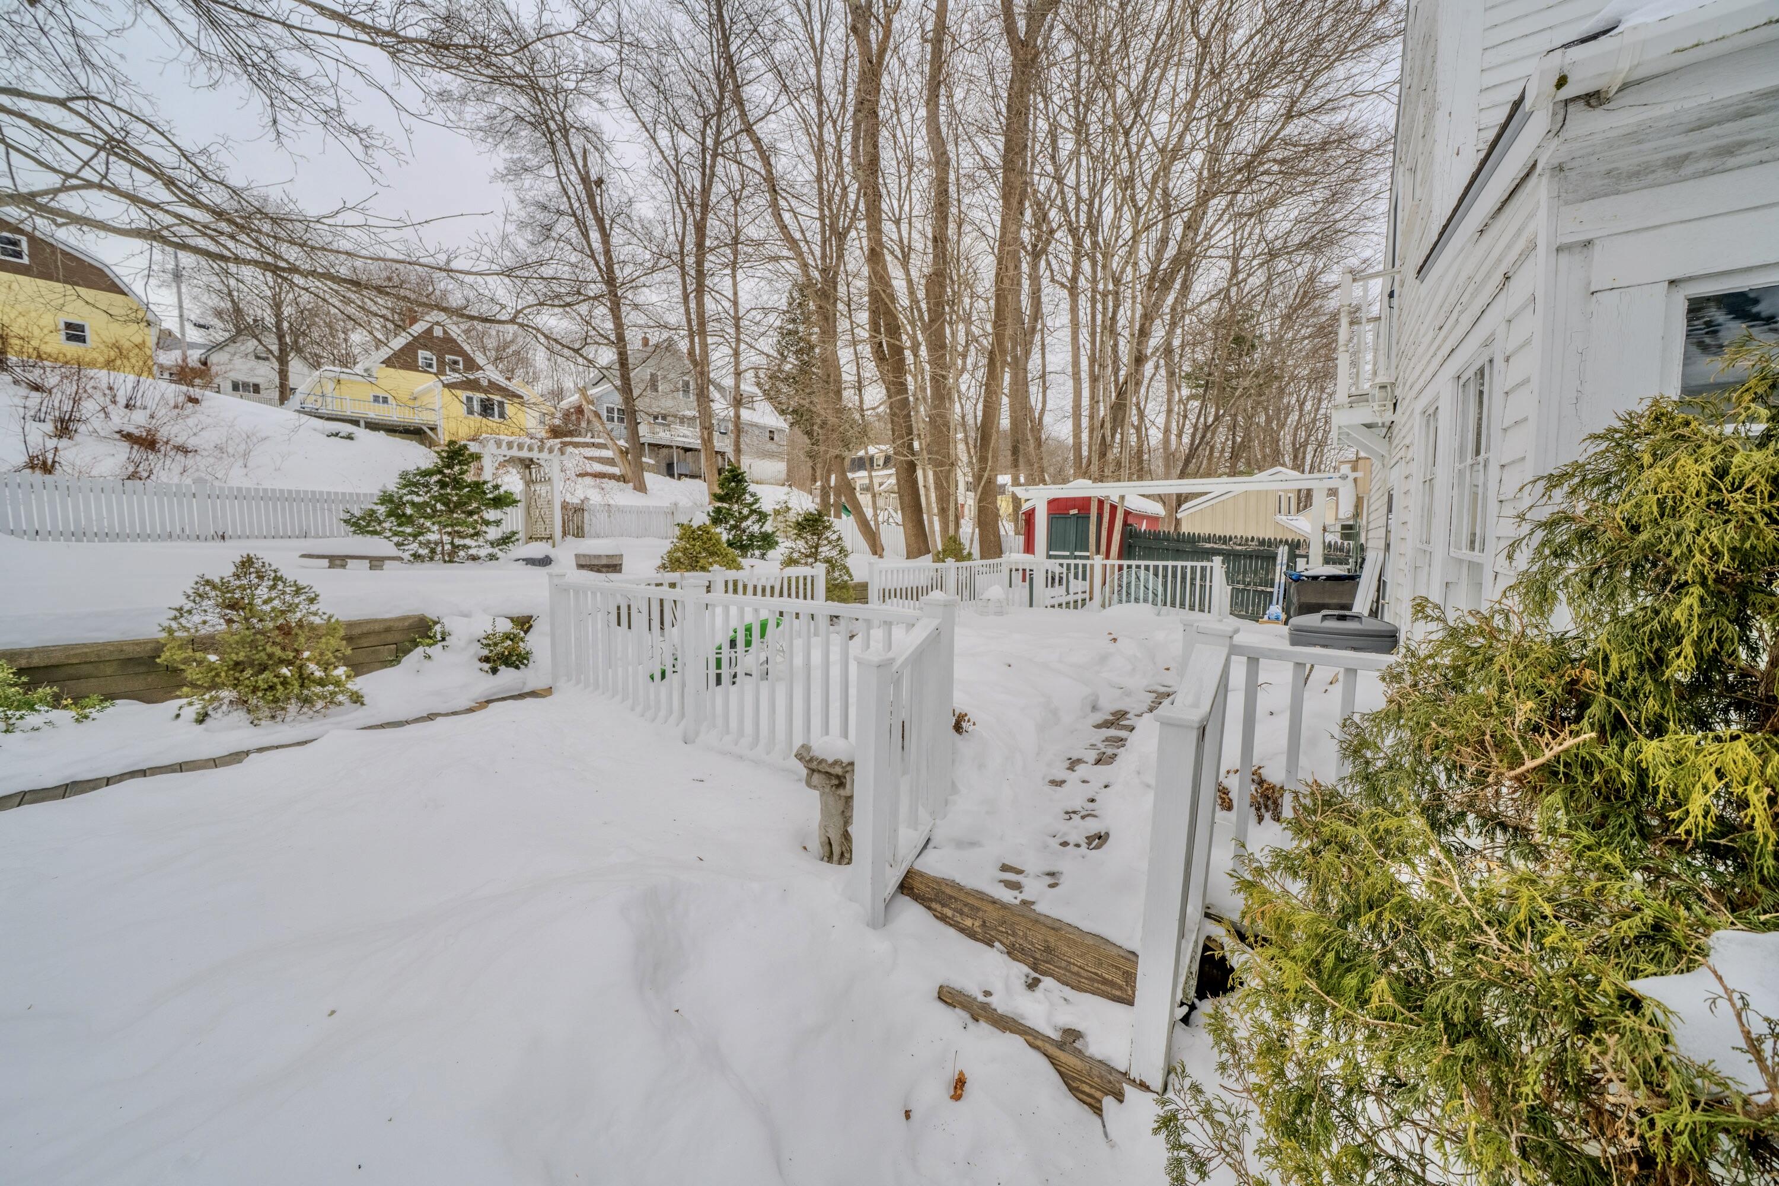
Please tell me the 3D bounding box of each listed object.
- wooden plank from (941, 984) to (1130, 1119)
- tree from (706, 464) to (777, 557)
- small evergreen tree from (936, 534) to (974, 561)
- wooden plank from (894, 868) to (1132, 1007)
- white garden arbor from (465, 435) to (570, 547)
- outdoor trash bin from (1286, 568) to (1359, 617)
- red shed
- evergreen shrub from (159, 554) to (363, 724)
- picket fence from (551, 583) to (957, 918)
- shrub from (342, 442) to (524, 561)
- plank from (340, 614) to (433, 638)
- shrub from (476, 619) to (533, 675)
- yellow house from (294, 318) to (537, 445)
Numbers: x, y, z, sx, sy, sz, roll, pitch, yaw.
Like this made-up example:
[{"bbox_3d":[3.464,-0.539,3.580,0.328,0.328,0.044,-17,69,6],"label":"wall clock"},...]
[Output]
[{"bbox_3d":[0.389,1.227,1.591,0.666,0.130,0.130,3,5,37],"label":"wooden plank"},{"bbox_3d":[-3.195,-1.716,12.803,1.500,2.145,1.500,-2,4,-14],"label":"tree"},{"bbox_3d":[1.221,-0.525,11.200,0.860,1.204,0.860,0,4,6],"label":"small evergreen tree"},{"bbox_3d":[0.462,1.068,1.891,0.926,0.140,0.130,3,5,37],"label":"wooden plank"},{"bbox_3d":[-7.717,-1.902,12.111,1.200,2.300,1.750,4,6,40],"label":"white garden arbor"},{"bbox_3d":[4.630,0.177,6.301,0.650,0.796,0.630,3,5,37],"label":"outdoor trash bin"},{"bbox_3d":[5.440,-1.464,15.719,2.700,2.500,3.300,3,6,36],"label":"red shed"},{"bbox_3d":[-4.093,0.318,3.852,0.960,1.139,0.960,3,6,43],"label":"evergreen shrub"},{"bbox_3d":[-1.433,0.550,3.631,3.850,1.290,0.620,3,6,36],"label":"picket fence"},{"bbox_3d":[-6.954,-1.376,8.916,2.200,1.880,2.200,-4,6,-37],"label":"shrub"},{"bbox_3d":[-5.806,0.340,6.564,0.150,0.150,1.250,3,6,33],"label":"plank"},{"bbox_3d":[-3.540,0.500,5.450,0.460,0.470,0.450,-3,5,-33],"label":"shrub"},{"bbox_3d":[-30.972,-13.542,39.323,11.440,7.700,9.500,-4,6,-41],"label":"yellow house"}]

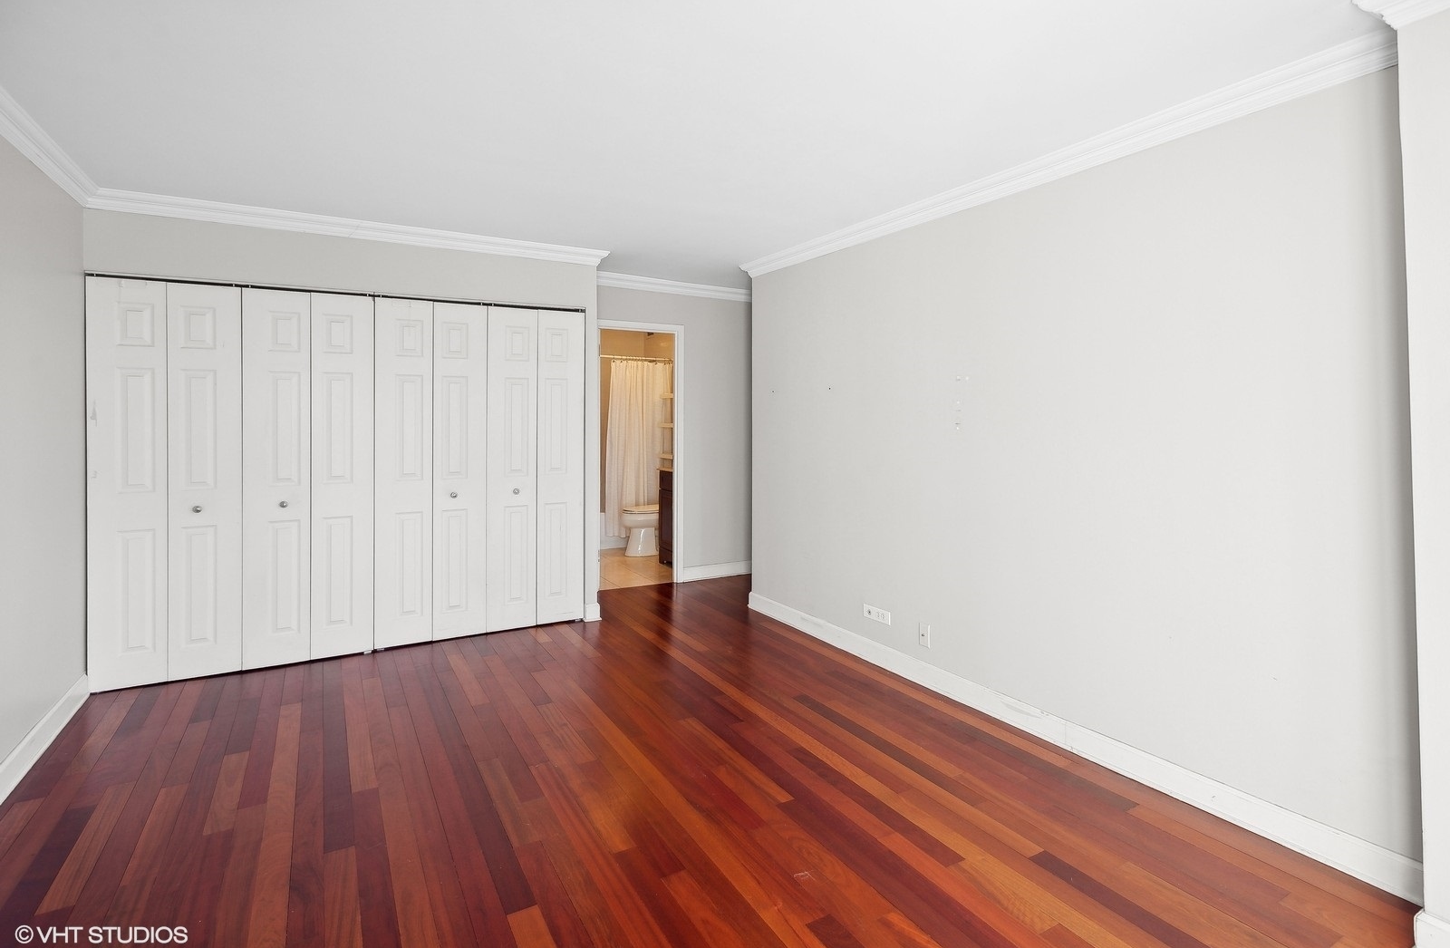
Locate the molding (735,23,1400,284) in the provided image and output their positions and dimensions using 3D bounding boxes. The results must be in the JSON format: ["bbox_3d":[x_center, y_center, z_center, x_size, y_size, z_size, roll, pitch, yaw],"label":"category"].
[{"bbox_3d":[1.009,-1.307,3.360,0.067,0.088,3.411,-2,5,-30],"label":"molding"}]

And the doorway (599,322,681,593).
[{"bbox_3d":[-0.683,-0.135,5.483,0.754,2.113,0.120,-2,5,-30],"label":"doorway"}]

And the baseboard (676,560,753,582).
[{"bbox_3d":[-0.045,0.838,5.862,0.667,0.123,0.022,-2,5,-30],"label":"baseboard"}]

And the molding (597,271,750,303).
[{"bbox_3d":[-0.396,-1.482,5.452,1.508,0.089,0.067,-2,5,-30],"label":"molding"}]

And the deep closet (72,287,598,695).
[{"bbox_3d":[-2.122,-0.009,4.135,2.463,2.045,0.600,-2,5,-30],"label":"deep closet"}]

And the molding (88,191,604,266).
[{"bbox_3d":[-1.876,-1.337,3.795,2.543,0.087,0.067,-2,5,-30],"label":"molding"}]

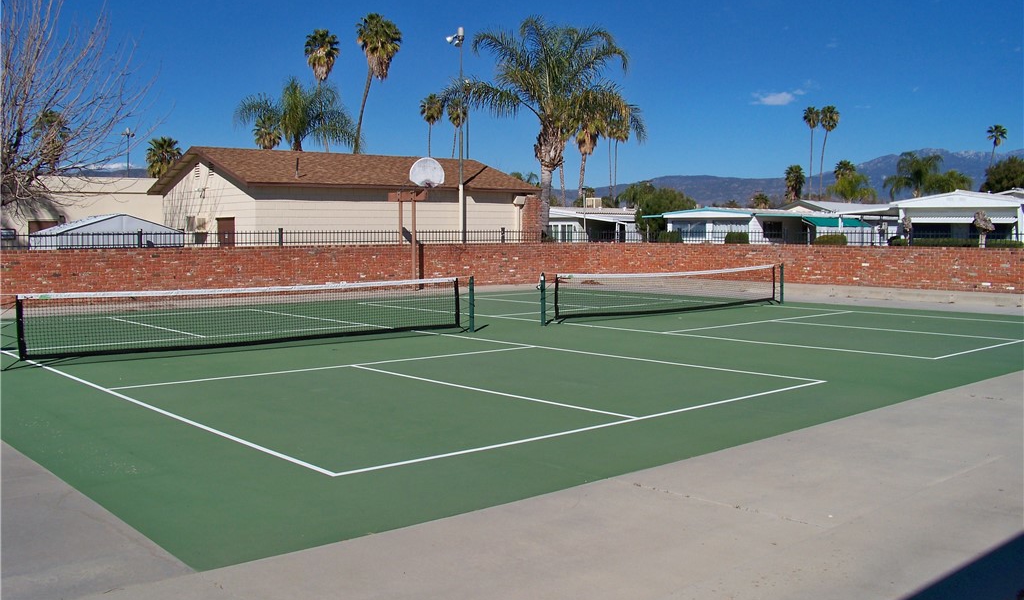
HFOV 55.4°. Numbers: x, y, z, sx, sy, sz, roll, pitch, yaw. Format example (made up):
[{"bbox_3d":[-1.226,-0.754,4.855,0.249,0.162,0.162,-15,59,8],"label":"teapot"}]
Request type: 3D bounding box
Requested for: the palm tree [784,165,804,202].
[{"bbox_3d":[36.180,-12.122,125.355,2.561,10.353,2.561,-4,5,-42],"label":"palm tree"}]

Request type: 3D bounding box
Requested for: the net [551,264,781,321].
[{"bbox_3d":[3.287,-0.201,19.255,6.750,0.840,0.070,-4,5,-42],"label":"net"}]

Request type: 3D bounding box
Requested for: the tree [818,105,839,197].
[{"bbox_3d":[44.850,-17.732,139.107,2.840,20.030,2.800,1,4,18],"label":"tree"}]

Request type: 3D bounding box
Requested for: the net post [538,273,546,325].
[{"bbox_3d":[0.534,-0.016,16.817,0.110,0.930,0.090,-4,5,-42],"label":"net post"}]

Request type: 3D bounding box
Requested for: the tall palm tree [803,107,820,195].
[{"bbox_3d":[44.499,-18.502,145.698,2.599,20.378,2.599,-4,5,-42],"label":"tall palm tree"}]

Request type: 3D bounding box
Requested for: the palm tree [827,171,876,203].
[{"bbox_3d":[30.387,-7.924,87.658,4.480,7.360,4.500,2,4,19],"label":"palm tree"}]

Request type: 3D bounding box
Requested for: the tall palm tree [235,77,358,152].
[{"bbox_3d":[-11.999,-7.283,54.634,6.900,10.310,6.800,-1,4,-12],"label":"tall palm tree"}]

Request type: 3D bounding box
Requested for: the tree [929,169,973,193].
[{"bbox_3d":[42.716,-8.801,95.614,4.490,8.100,4.600,2,4,24],"label":"tree"}]

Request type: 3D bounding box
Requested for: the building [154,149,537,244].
[{"bbox_3d":[-5.274,-2.632,31.392,10.576,4.151,7.048,-4,5,-42],"label":"building"}]

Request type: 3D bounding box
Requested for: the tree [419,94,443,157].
[{"bbox_3d":[-9.514,-15.064,114.242,2.790,17.760,2.800,0,4,-5],"label":"tree"}]

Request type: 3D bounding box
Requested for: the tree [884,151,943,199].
[{"bbox_3d":[37.833,-9.301,92.574,5.670,9.490,5.700,2,4,22],"label":"tree"}]

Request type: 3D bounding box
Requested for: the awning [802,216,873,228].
[{"bbox_3d":[19.173,-4.565,57.500,6.365,0.600,0.900,-4,5,-42],"label":"awning"}]

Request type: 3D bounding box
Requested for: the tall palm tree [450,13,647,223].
[{"bbox_3d":[1.175,-5.788,37.192,7.480,9.780,7.200,0,4,2],"label":"tall palm tree"}]

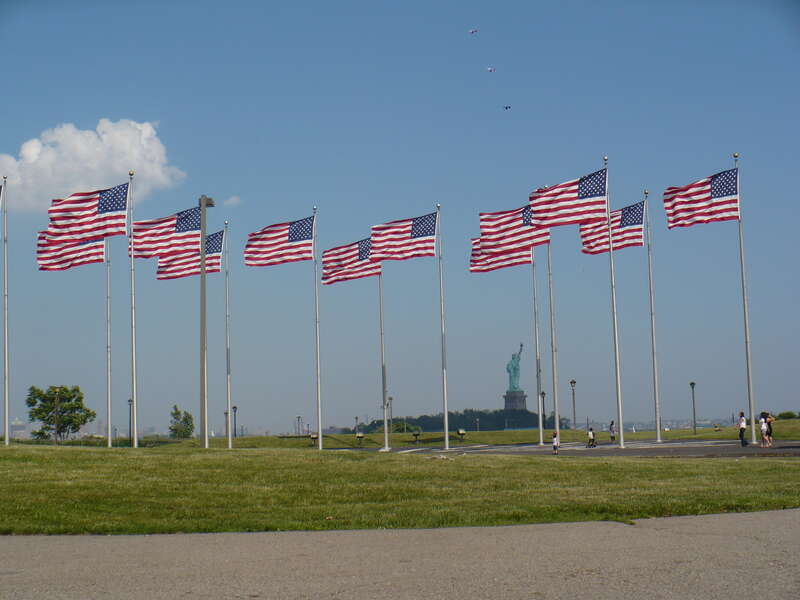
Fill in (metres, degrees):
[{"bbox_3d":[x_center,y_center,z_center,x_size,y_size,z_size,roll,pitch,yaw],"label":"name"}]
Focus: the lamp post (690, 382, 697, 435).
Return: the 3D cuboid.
[{"bbox_3d":[25.350,9.360,107.518,0.450,4.500,0.450,-2,-6,0],"label":"lamp post"}]

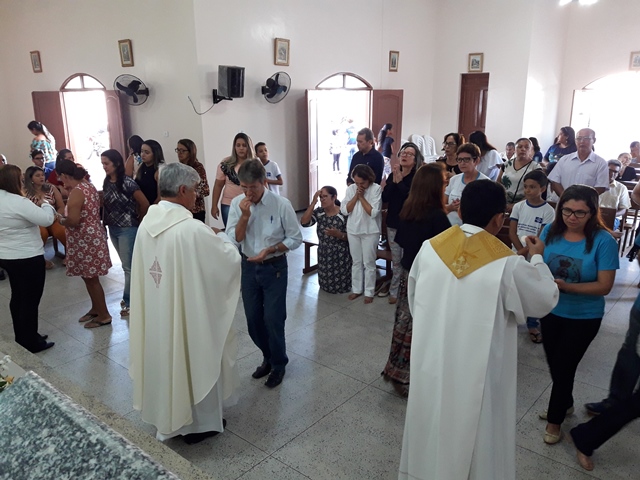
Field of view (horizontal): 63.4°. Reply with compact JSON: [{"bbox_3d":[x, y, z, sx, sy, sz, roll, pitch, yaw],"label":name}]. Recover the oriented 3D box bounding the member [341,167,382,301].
[{"bbox_3d":[0.422,-0.059,5.289,0.440,1.380,0.360,7,16,24],"label":"member"}]

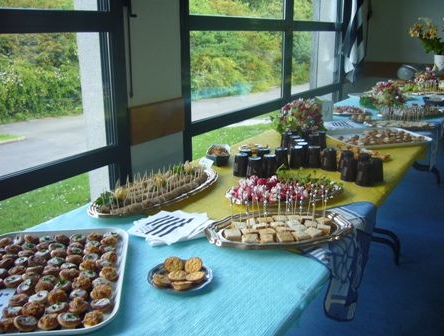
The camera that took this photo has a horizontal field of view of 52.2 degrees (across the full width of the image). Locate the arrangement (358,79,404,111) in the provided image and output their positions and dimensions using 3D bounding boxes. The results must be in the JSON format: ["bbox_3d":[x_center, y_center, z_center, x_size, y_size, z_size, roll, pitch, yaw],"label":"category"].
[{"bbox_3d":[1.257,-0.571,3.532,0.350,0.225,0.300,6,18,19],"label":"arrangement"}]

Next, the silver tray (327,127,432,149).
[{"bbox_3d":[0.878,-0.172,2.528,0.480,0.037,0.325,-6,18,-17],"label":"silver tray"}]

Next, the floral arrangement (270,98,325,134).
[{"bbox_3d":[0.392,-0.261,2.344,0.260,0.205,0.240,2,17,9],"label":"floral arrangement"}]

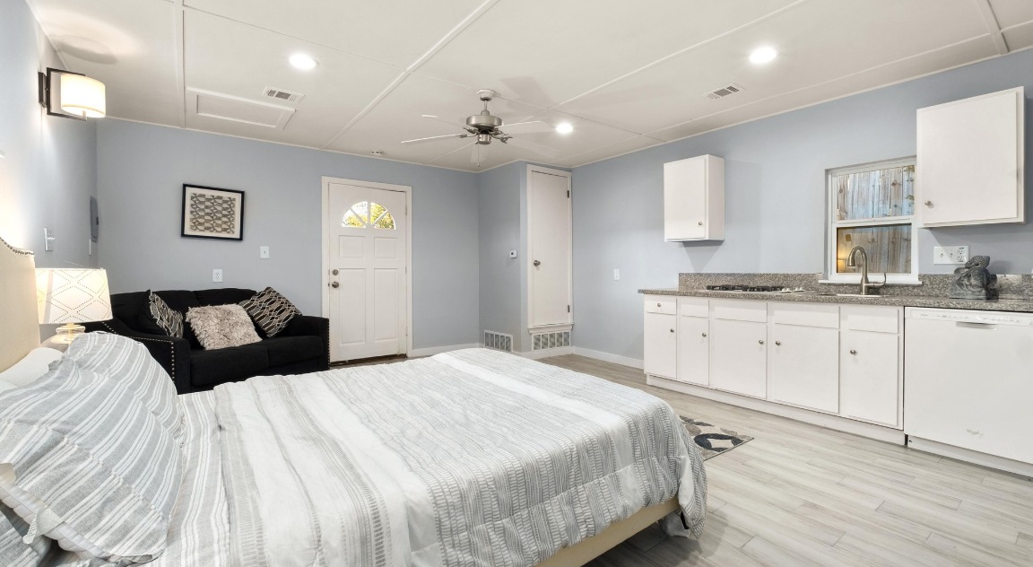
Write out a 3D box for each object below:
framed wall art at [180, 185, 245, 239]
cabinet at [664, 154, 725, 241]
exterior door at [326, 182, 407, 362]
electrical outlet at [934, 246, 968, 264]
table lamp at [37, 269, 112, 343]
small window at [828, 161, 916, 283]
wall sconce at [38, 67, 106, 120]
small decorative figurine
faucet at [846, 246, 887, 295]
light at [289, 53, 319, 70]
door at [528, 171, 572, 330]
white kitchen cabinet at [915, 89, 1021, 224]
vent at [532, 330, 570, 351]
[{"bbox_3d":[-2.867,-0.663,4.086,0.485,0.482,0.030,-2,2,-38],"label":"framed wall art"},{"bbox_3d":[1.701,-0.785,4.134,0.310,0.760,0.452,-1,2,-37],"label":"cabinet"},{"bbox_3d":[-1.766,-0.123,5.173,0.920,2.040,0.050,-1,2,-37],"label":"exterior door"},{"bbox_3d":[2.873,-0.184,2.847,0.015,0.116,0.163,-1,2,-37],"label":"electrical outlet"},{"bbox_3d":[-2.097,0.178,2.028,0.290,0.500,0.290,-1,2,-37],"label":"table lamp"},{"bbox_3d":[2.661,-0.460,3.244,0.080,0.890,0.570,-2,2,-38],"label":"small window"},{"bbox_3d":[-2.401,-1.016,2.341,0.245,0.240,0.170,-2,2,-38],"label":"wall sconce"},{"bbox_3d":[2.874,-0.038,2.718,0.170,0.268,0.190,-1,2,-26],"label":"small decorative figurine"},{"bbox_3d":[2.487,-0.088,3.052,0.260,0.350,0.165,-2,2,-34],"label":"faucet"},{"bbox_3d":[-1.339,-1.393,2.706,0.170,0.030,0.170,-2,2,-38],"label":"light"},{"bbox_3d":[0.424,-0.440,5.442,0.655,1.940,0.050,-1,2,-37],"label":"door"},{"bbox_3d":[2.814,-0.730,2.667,0.310,0.757,0.450,-1,2,-37],"label":"white kitchen cabinet"},{"bbox_3d":[0.450,0.730,5.470,0.654,0.210,0.030,-1,2,-37],"label":"vent"}]

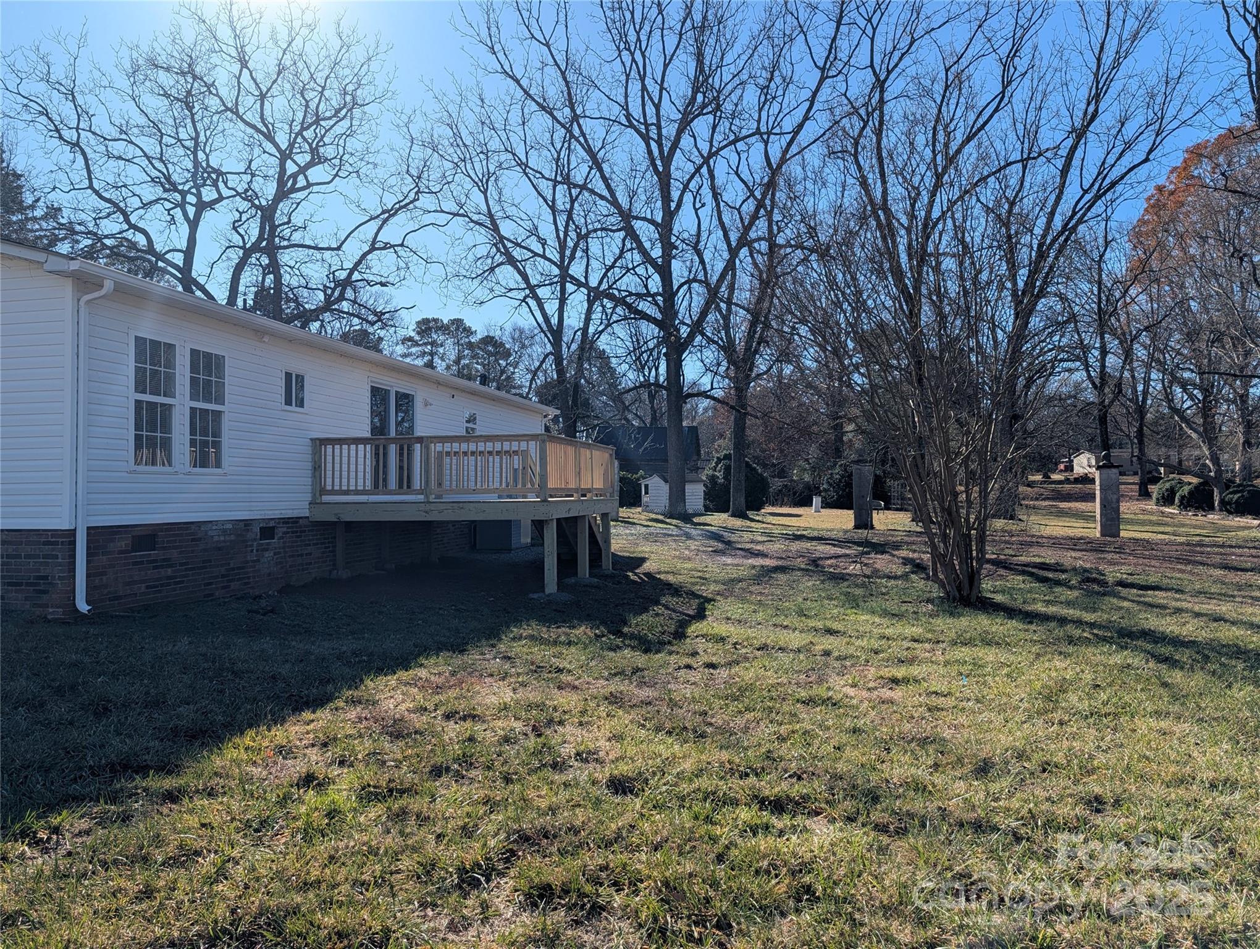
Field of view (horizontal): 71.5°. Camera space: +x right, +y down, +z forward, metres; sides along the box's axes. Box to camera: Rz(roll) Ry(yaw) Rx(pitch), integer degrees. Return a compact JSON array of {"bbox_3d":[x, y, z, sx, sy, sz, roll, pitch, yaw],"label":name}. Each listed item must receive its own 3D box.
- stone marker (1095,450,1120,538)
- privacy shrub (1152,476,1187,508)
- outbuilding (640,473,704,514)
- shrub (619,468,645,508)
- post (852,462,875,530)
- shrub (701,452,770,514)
[{"bbox_3d":[14.217,0.629,26.000,0.560,2.450,0.560,-1,-1,14],"label":"stone marker"},{"bbox_3d":[28.414,0.906,46.000,1.950,1.600,1.900,-1,-1,13],"label":"privacy shrub"},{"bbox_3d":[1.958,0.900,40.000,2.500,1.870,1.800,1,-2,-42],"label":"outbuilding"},{"bbox_3d":[0.027,0.756,48.000,2.100,2.100,2.000,-1,-1,13],"label":"shrub"},{"bbox_3d":[7.473,0.715,28.000,0.580,2.100,0.520,-1,-1,13],"label":"post"},{"bbox_3d":[5.201,0.361,42.800,3.100,2.950,2.900,-1,-1,13],"label":"shrub"}]

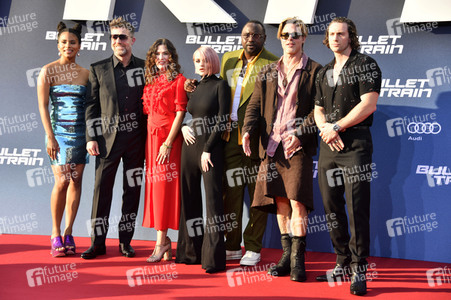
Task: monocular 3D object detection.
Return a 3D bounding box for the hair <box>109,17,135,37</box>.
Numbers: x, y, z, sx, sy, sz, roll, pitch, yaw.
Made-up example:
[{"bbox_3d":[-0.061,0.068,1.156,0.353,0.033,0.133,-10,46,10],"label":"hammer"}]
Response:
[{"bbox_3d":[-0.797,-0.953,8.208,0.175,0.150,0.200,2,5,17],"label":"hair"}]

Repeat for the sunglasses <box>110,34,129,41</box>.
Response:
[{"bbox_3d":[-0.812,-0.866,8.187,0.145,0.045,0.130,2,5,17],"label":"sunglasses"}]

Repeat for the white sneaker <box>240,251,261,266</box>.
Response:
[{"bbox_3d":[0.195,0.803,8.136,0.112,0.110,0.300,2,5,20],"label":"white sneaker"}]

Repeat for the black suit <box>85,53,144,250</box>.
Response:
[{"bbox_3d":[-0.846,0.008,8.294,0.520,1.490,0.340,1,5,3],"label":"black suit"}]

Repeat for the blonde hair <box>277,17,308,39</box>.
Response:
[{"bbox_3d":[0.474,-0.857,7.477,0.200,0.170,0.230,1,5,10],"label":"blonde hair"}]

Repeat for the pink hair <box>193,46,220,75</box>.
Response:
[{"bbox_3d":[-0.142,-0.677,8.100,0.195,0.225,0.220,2,4,25],"label":"pink hair"}]

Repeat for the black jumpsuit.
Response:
[{"bbox_3d":[-0.163,0.178,7.887,0.400,1.440,0.330,4,6,30],"label":"black jumpsuit"}]

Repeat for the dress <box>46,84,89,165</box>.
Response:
[{"bbox_3d":[-1.235,-0.197,8.319,0.340,0.625,0.250,1,5,0],"label":"dress"}]

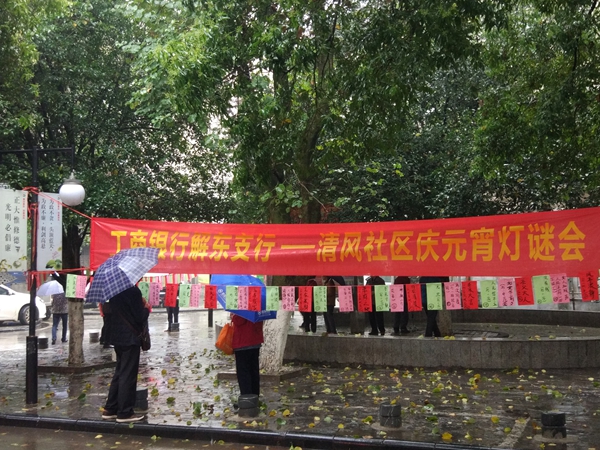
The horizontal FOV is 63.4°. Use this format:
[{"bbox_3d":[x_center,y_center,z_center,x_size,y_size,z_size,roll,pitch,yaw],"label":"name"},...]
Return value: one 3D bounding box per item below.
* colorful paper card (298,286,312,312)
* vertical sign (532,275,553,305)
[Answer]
[{"bbox_3d":[0.060,0.777,5.062,0.145,0.260,0.012,-2,-6,17],"label":"colorful paper card"},{"bbox_3d":[2.213,0.591,4.423,0.145,0.260,0.012,-4,-7,17],"label":"vertical sign"}]

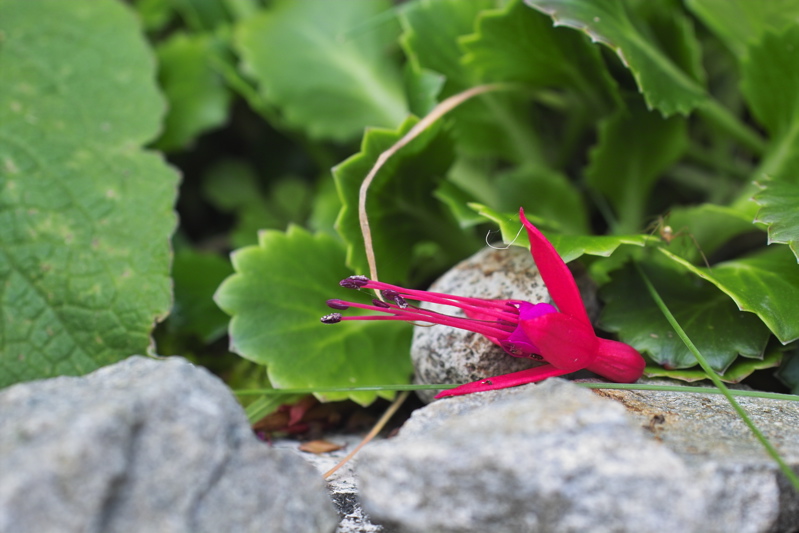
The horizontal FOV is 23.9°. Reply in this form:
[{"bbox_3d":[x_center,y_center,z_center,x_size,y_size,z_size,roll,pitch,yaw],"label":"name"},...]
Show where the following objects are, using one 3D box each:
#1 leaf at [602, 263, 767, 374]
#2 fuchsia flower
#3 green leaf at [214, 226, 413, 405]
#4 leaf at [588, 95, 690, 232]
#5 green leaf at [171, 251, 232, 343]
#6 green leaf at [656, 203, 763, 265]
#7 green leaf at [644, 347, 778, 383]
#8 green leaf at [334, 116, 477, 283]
[{"bbox_3d":[0.059,0.010,0.385,0.036,0.011,0.029,-4,41,-4],"label":"leaf"},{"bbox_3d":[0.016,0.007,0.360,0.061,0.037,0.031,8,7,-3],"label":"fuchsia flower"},{"bbox_3d":[-0.017,0.010,0.378,0.041,0.036,0.011,0,-15,0],"label":"green leaf"},{"bbox_3d":[0.054,-0.023,0.430,0.024,0.031,0.011,0,-6,0],"label":"leaf"},{"bbox_3d":[-0.044,0.007,0.415,0.020,0.022,0.011,1,-6,-6],"label":"green leaf"},{"bbox_3d":[0.067,-0.007,0.405,0.023,0.010,0.019,0,24,0],"label":"green leaf"},{"bbox_3d":[0.064,0.019,0.388,0.031,0.008,0.025,-3,22,-8],"label":"green leaf"},{"bbox_3d":[0.001,-0.014,0.390,0.028,0.034,0.015,0,0,21],"label":"green leaf"}]

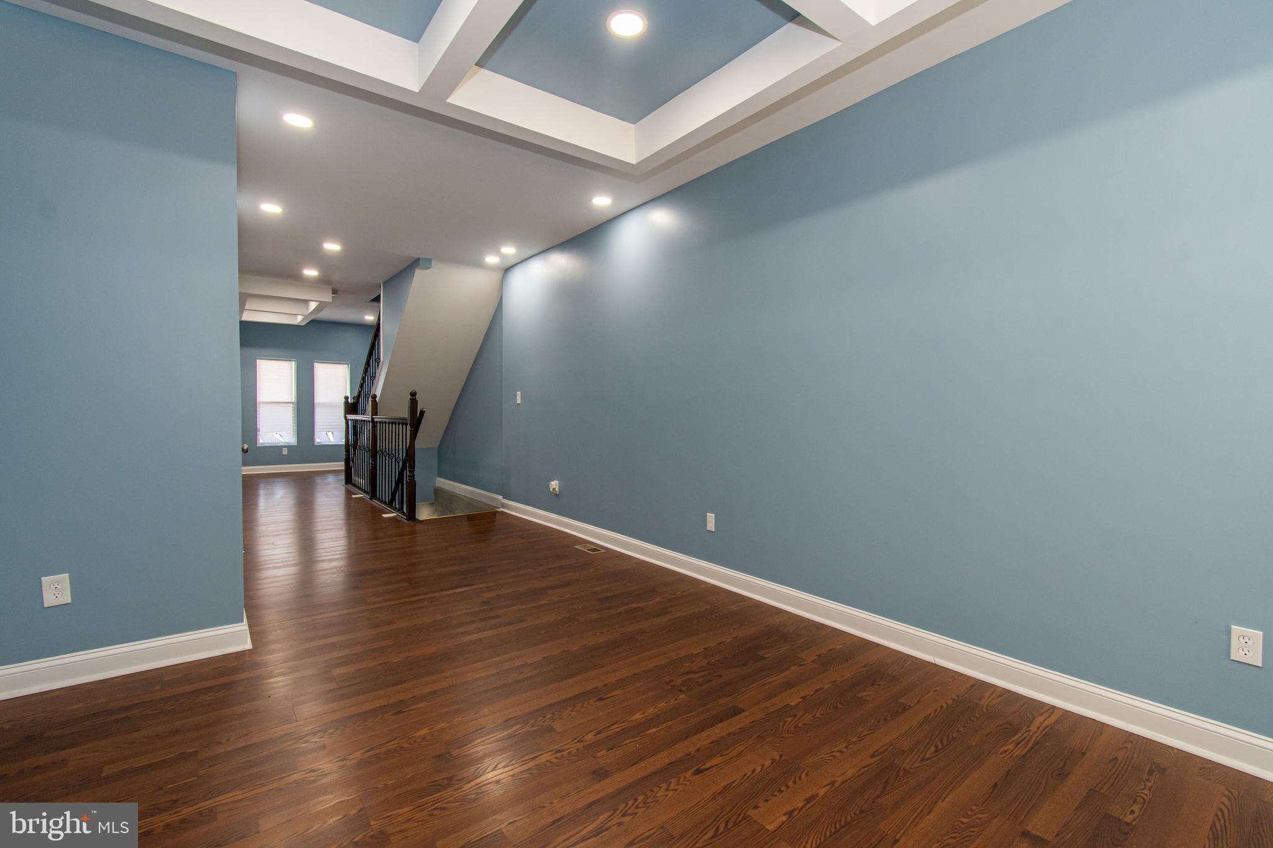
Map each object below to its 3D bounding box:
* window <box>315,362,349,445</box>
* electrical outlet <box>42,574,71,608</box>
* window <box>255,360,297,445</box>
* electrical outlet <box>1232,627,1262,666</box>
[{"bbox_3d":[-5.888,-0.396,10.276,0.593,1.591,0.120,-1,2,-35],"label":"window"},{"bbox_3d":[-2.438,0.701,2.230,0.079,0.125,0.010,-4,3,-35],"label":"electrical outlet"},{"bbox_3d":[-6.613,-0.393,9.769,0.593,1.591,0.120,-1,2,-35],"label":"window"},{"bbox_3d":[2.008,0.732,1.745,0.010,0.114,0.070,-1,2,-38],"label":"electrical outlet"}]

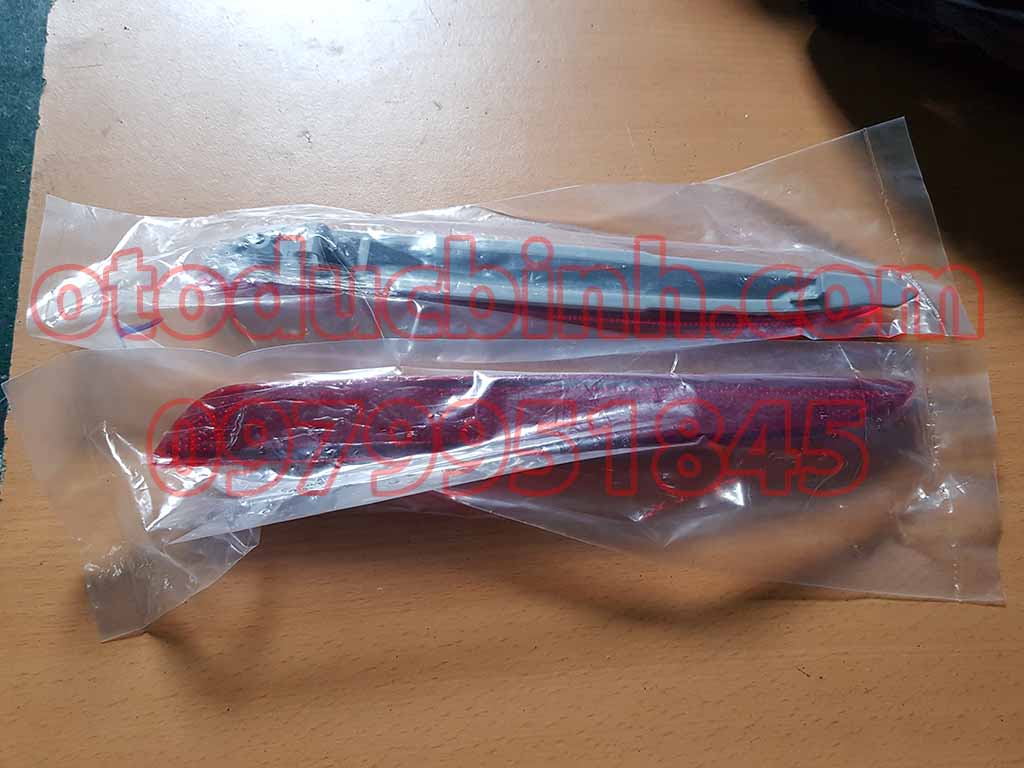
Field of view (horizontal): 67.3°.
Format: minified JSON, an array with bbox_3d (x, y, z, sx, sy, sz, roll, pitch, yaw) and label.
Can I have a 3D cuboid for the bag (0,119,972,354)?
[{"bbox_3d":[-0.007,-0.078,0.414,0.507,0.038,0.121,-2,77,0],"label":"bag"}]

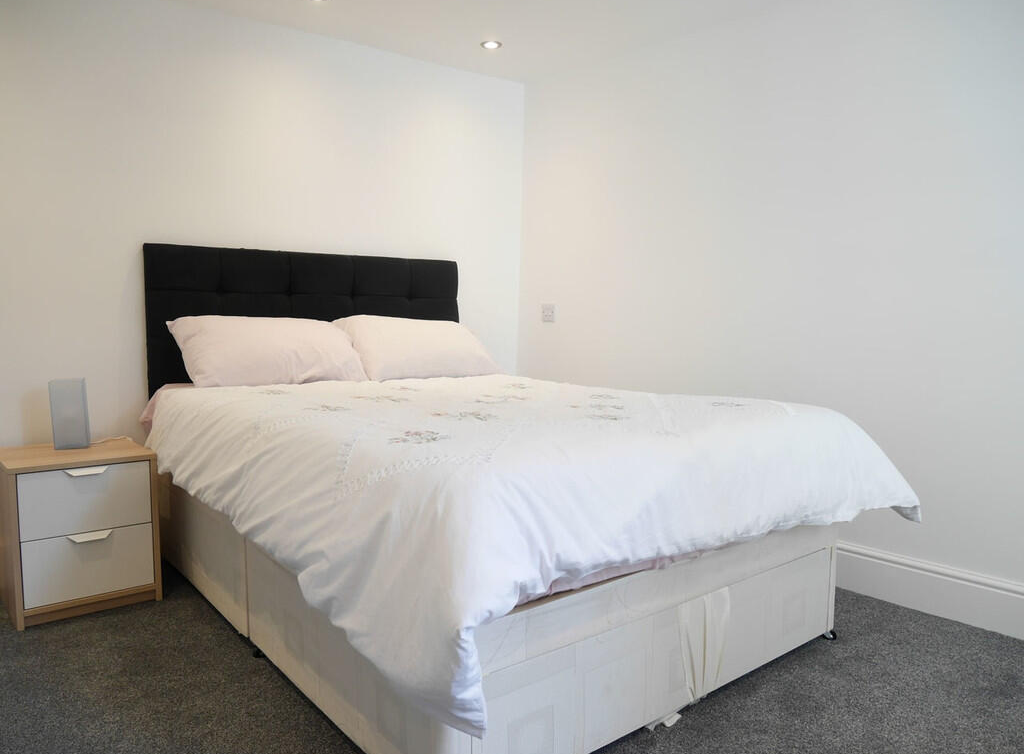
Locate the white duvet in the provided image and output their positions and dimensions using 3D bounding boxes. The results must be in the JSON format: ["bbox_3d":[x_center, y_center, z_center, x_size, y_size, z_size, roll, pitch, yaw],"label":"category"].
[{"bbox_3d":[-0.026,0.248,2.356,1.650,0.420,1.760,-4,7,-39],"label":"white duvet"}]

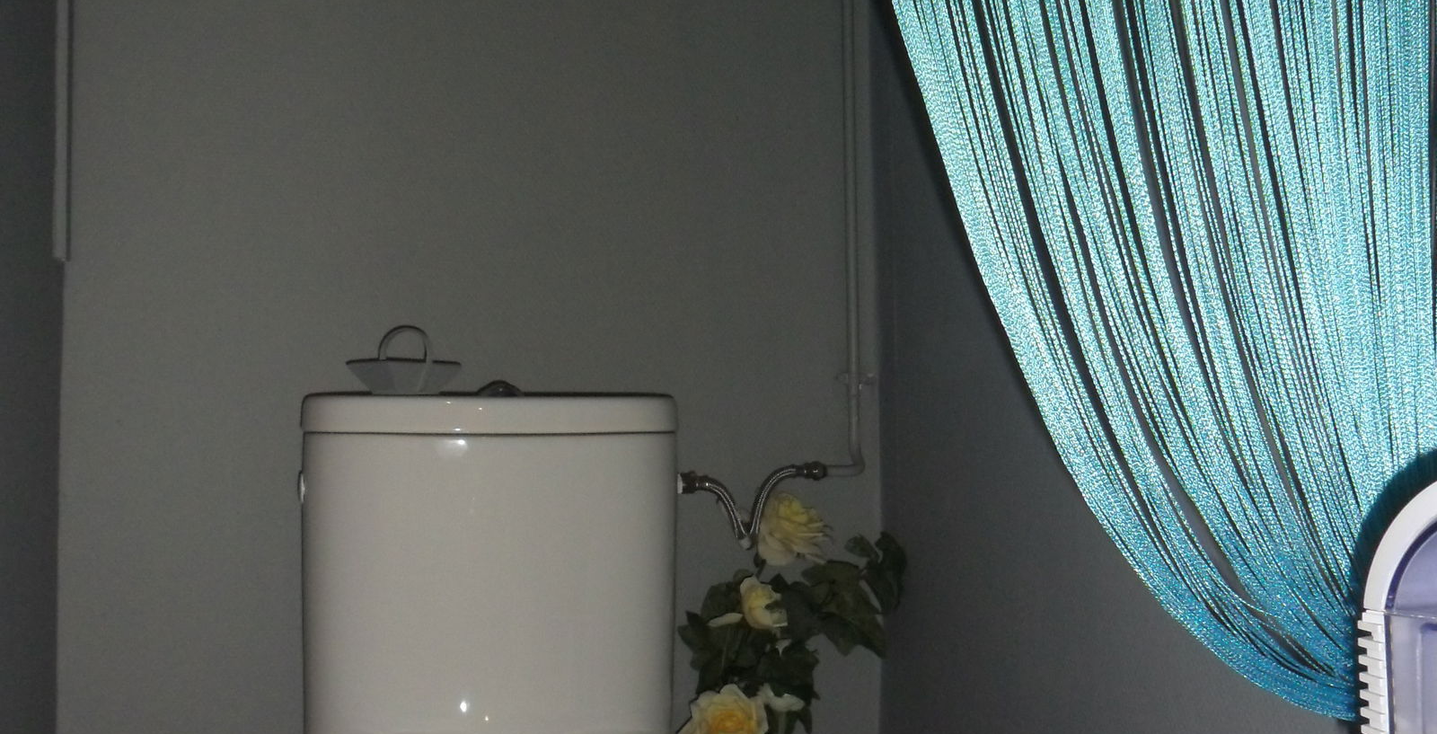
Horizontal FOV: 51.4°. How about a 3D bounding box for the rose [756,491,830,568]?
[{"bbox_3d":[0.088,0.192,1.755,0.073,0.086,0.065,2,-3,-30],"label":"rose"}]

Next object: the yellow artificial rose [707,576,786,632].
[{"bbox_3d":[0.034,0.270,1.700,0.075,0.064,0.066,2,-3,-30],"label":"yellow artificial rose"}]

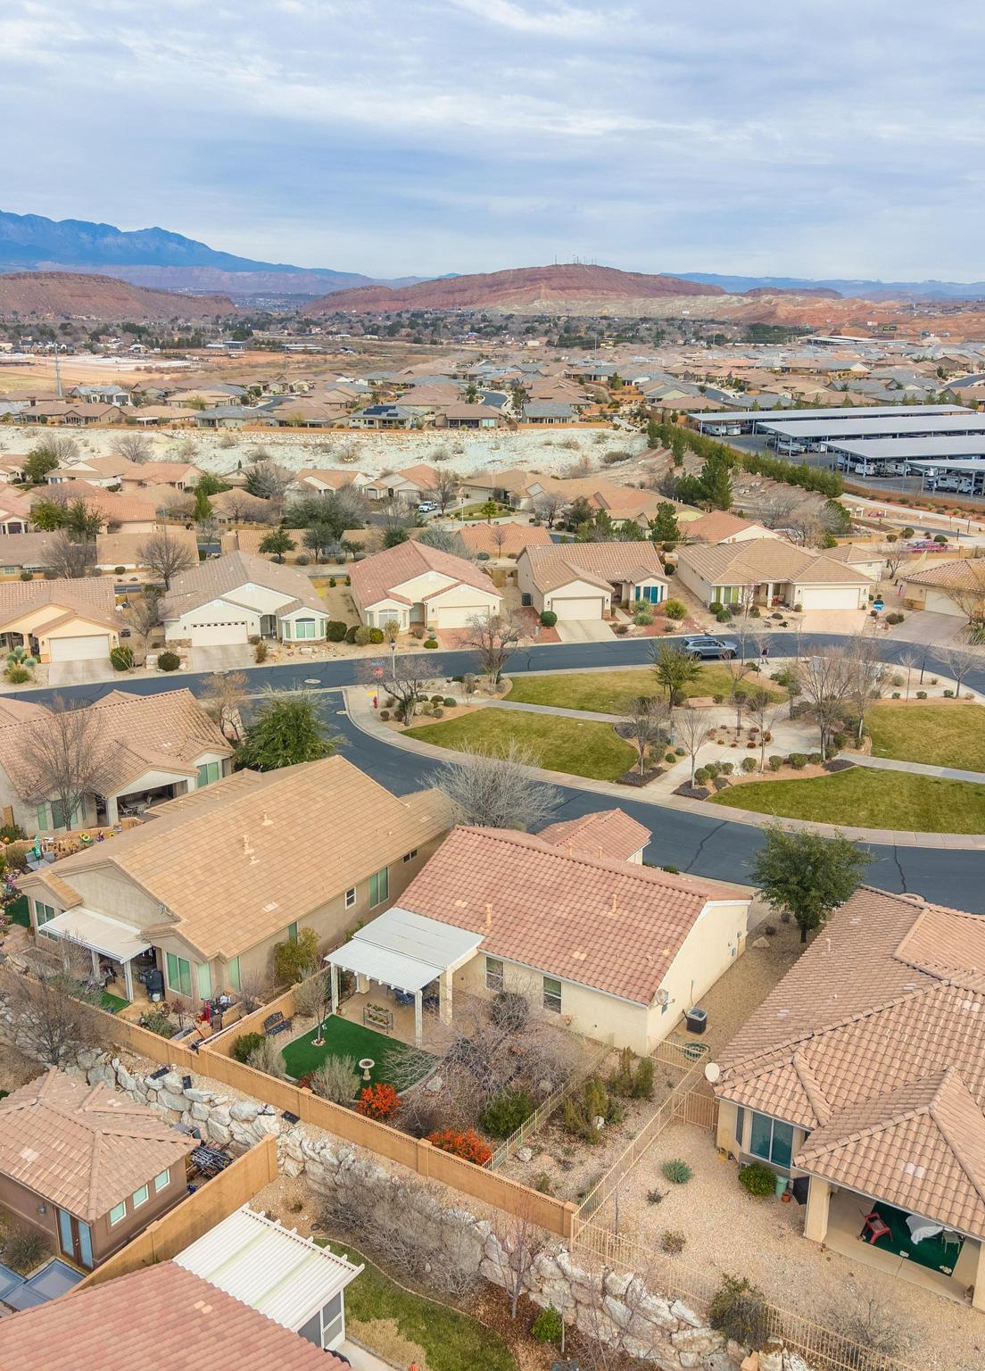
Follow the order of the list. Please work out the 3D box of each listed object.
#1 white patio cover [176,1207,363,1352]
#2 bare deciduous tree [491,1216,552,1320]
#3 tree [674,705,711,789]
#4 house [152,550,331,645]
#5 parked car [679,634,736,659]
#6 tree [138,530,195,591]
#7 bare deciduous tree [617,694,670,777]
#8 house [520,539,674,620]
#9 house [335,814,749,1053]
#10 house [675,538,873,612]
[{"bbox_3d":[-6.884,18.821,39.375,4.980,2.300,3.250,11,20,32],"label":"white patio cover"},{"bbox_3d":[0.845,17.826,38.774,1.900,3.800,1.900,1,17,2],"label":"bare deciduous tree"},{"bbox_3d":[12.306,3.884,78.277,2.500,5.300,2.500,3,18,9],"label":"tree"},{"bbox_3d":[-24.070,-8.460,120.020,15.200,5.400,19.800,-4,18,-15],"label":"house"},{"bbox_3d":[18.589,-3.165,108.681,4.700,1.660,1.900,-3,18,-10],"label":"parked car"},{"bbox_3d":[-34.891,-13.120,135.519,6.151,6.388,6.151,-4,18,-14],"label":"tree"},{"bbox_3d":[9.531,3.238,80.457,3.500,5.400,3.500,2,18,7],"label":"bare deciduous tree"},{"bbox_3d":[10.508,-11.004,127.575,13.800,5.000,15.200,-3,18,-10],"label":"house"},{"bbox_3d":[3.564,10.106,57.756,13.600,4.970,19.500,11,21,32],"label":"house"},{"bbox_3d":[29.460,-12.770,134.360,17.300,5.700,18.300,0,17,-2],"label":"house"}]

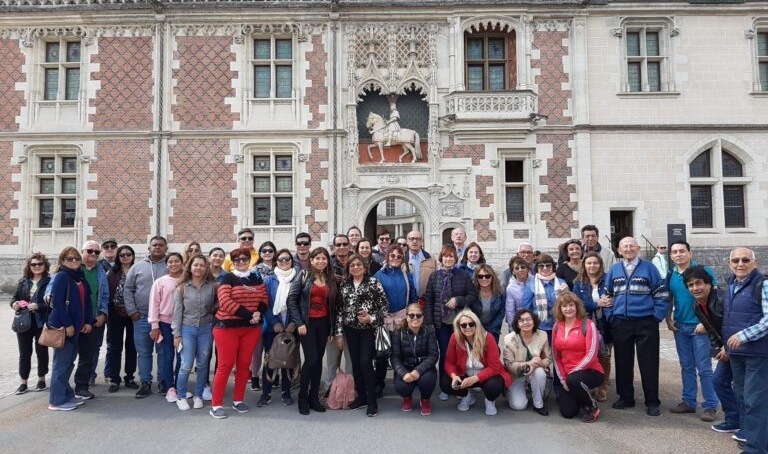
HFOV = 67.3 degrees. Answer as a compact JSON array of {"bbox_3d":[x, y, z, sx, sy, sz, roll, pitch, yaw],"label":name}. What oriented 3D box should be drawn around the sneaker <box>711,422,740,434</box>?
[{"bbox_3d":[2.937,1.678,4.909,0.270,0.105,0.100,-1,-4,12],"label":"sneaker"}]

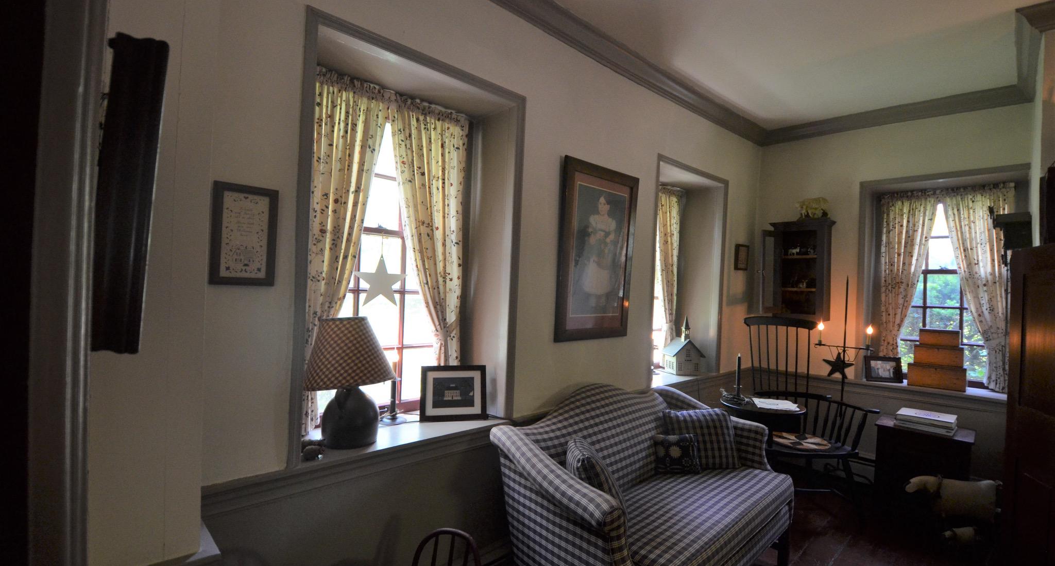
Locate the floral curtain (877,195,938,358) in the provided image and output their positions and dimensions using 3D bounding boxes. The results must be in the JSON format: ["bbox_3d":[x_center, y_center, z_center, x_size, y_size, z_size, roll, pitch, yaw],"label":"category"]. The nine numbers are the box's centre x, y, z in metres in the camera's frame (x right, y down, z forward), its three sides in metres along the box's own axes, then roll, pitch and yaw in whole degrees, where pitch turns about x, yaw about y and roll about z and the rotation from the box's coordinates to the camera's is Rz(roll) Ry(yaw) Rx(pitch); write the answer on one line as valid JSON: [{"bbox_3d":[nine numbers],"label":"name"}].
[{"bbox_3d":[2.875,0.023,3.335,0.340,1.406,0.081,2,-1,41],"label":"floral curtain"}]

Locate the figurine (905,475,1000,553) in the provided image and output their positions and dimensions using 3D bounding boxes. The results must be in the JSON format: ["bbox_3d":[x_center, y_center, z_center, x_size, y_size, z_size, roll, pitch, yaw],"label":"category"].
[{"bbox_3d":[2.424,1.301,2.496,0.481,0.411,0.169,2,0,0],"label":"figurine"}]

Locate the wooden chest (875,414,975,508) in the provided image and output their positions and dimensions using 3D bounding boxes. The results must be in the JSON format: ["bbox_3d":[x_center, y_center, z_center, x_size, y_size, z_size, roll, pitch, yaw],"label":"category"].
[{"bbox_3d":[2.530,1.216,2.802,0.450,0.594,0.331,2,-1,39],"label":"wooden chest"}]

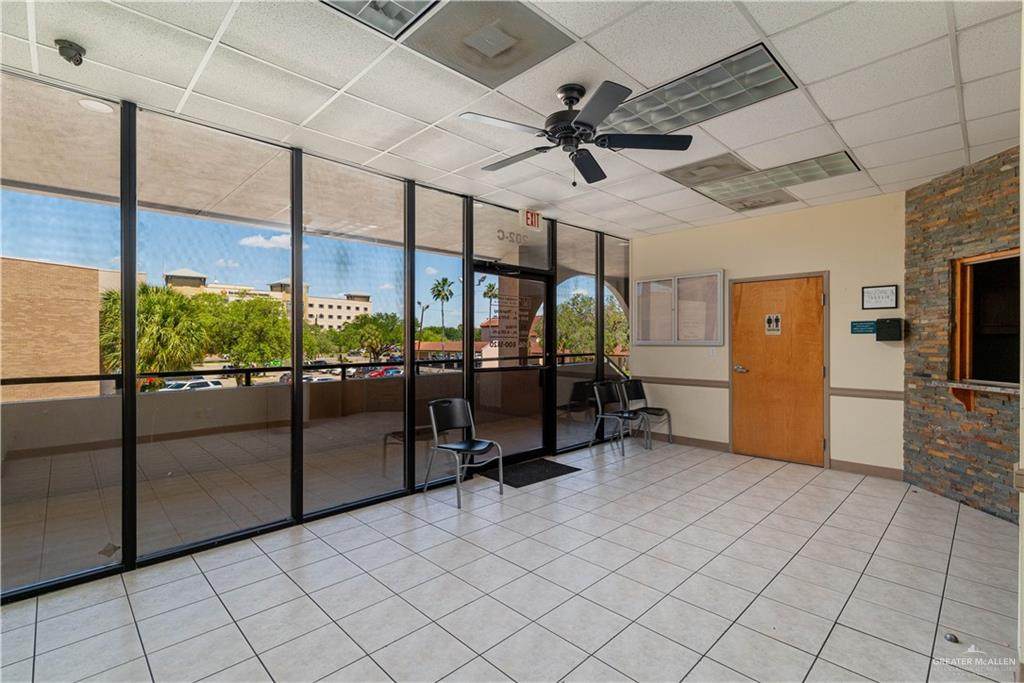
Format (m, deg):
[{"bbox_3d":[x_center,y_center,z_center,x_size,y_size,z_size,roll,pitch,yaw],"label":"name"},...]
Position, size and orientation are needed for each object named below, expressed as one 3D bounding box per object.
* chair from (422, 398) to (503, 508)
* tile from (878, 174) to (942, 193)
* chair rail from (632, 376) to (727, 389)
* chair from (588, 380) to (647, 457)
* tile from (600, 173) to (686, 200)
[{"bbox_3d":[-0.436,0.931,3.986,0.485,0.805,0.565,0,0,-44],"label":"chair"},{"bbox_3d":[3.677,-1.458,4.212,0.302,0.025,0.439,-1,1,-44],"label":"tile"},{"bbox_3d":[2.121,0.527,5.918,0.020,0.085,1.310,0,1,-44],"label":"chair rail"},{"bbox_3d":[1.289,0.929,5.637,0.485,0.805,0.565,0,0,-44],"label":"chair"},{"bbox_3d":[1.224,-1.435,4.249,0.600,0.020,0.600,0,1,-44],"label":"tile"}]

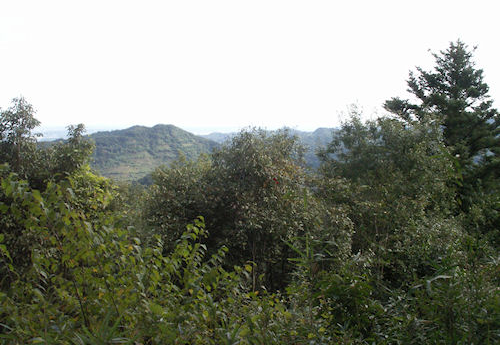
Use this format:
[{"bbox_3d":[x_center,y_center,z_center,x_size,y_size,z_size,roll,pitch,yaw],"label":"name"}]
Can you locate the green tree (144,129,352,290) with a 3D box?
[{"bbox_3d":[-0.020,0.720,10.300,3.850,3.050,3.200,0,5,0],"label":"green tree"}]

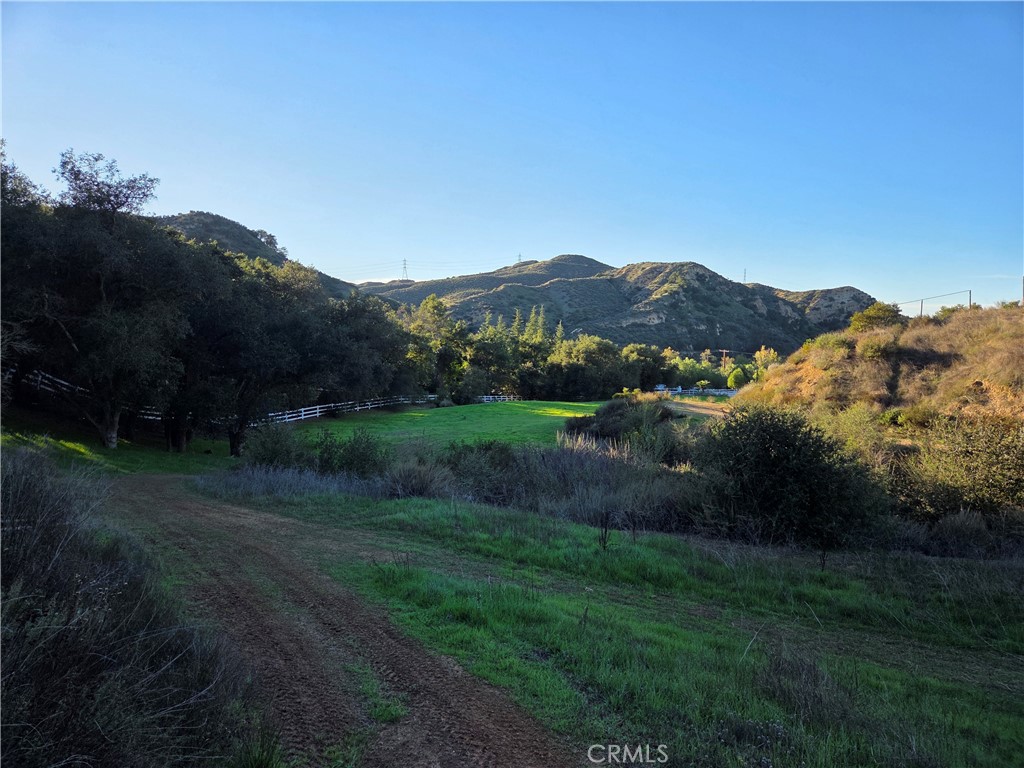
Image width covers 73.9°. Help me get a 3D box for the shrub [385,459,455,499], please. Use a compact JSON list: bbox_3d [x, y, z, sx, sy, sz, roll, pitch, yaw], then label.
[{"bbox_3d":[-2.110,2.160,15.500,1.580,0.950,1.400,0,0,0],"label":"shrub"}]

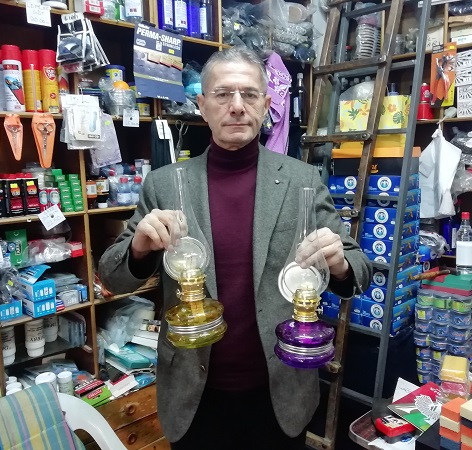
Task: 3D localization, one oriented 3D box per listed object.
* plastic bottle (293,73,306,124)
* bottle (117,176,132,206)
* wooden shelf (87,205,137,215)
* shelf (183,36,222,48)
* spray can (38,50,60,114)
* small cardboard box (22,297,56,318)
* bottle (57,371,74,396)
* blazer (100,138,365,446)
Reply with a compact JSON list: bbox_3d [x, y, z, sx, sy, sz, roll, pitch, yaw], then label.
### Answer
[{"bbox_3d":[0.357,-0.695,2.514,0.074,0.283,0.074,-1,8,0],"label":"plastic bottle"},{"bbox_3d":[-0.433,-0.135,1.753,0.056,0.116,0.050,-9,12,-44],"label":"bottle"},{"bbox_3d":[-0.508,-0.076,1.794,0.288,0.017,0.250,-9,12,-44],"label":"wooden shelf"},{"bbox_3d":[-0.277,-0.771,1.928,0.325,0.018,0.250,-9,12,-44],"label":"shelf"},{"bbox_3d":[-0.663,-0.511,1.626,0.059,0.224,0.059,-1,8,0],"label":"spray can"},{"bbox_3d":[-0.670,0.266,1.530,0.071,0.053,0.140,-8,11,-41],"label":"small cardboard box"},{"bbox_3d":[-0.620,0.597,1.648,0.050,0.100,0.050,-8,11,-40],"label":"bottle"},{"bbox_3d":[-0.004,0.193,1.140,0.650,0.780,0.360,-1,8,0],"label":"blazer"}]

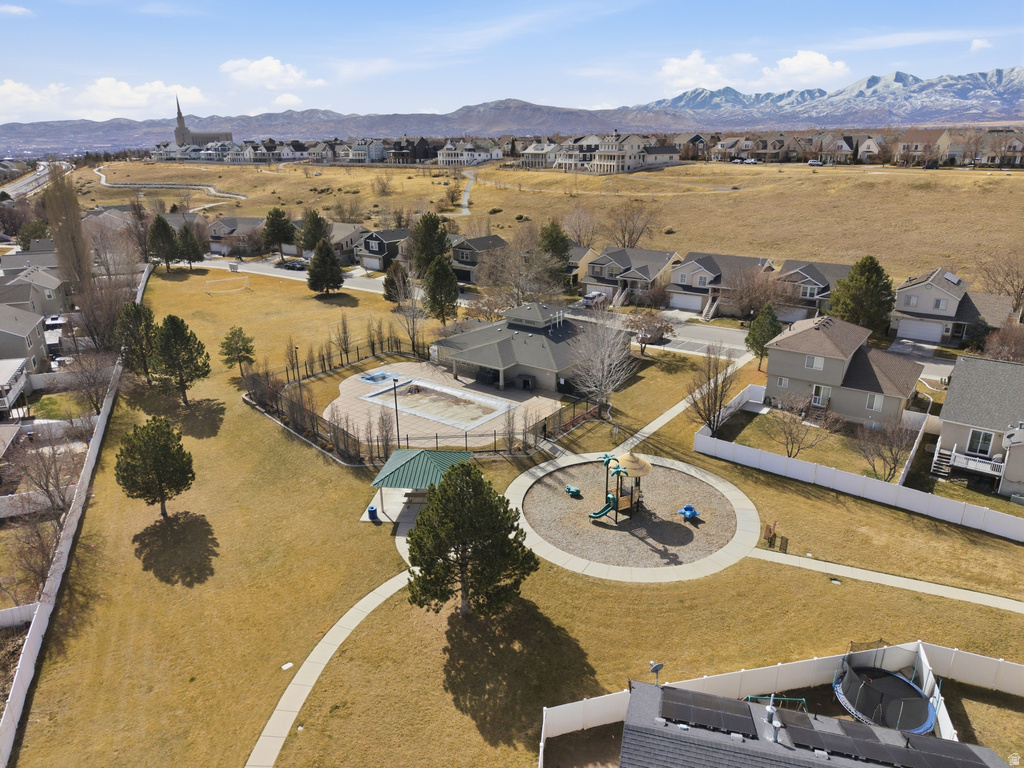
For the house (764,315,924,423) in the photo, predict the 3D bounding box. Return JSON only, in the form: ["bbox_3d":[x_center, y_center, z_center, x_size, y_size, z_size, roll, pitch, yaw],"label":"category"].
[{"bbox_3d":[34.456,-1.942,73.024,13.350,8.200,11.900,14,25,36],"label":"house"}]

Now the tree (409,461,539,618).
[{"bbox_3d":[-2.282,9.050,40.519,7.597,10.006,7.597,-2,20,-4],"label":"tree"}]

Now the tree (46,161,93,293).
[{"bbox_3d":[-70.648,-23.498,112.975,5.569,21.838,5.569,-12,23,-30],"label":"tree"}]

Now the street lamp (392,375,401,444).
[{"bbox_3d":[-10.001,2.828,62.667,0.450,6.787,0.600,3,20,10],"label":"street lamp"}]

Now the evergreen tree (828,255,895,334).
[{"bbox_3d":[45.029,-11.181,91.124,8.084,10.759,8.084,-1,18,0],"label":"evergreen tree"}]

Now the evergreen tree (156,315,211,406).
[{"bbox_3d":[-34.083,-2.378,73.552,5.265,9.928,5.265,0,20,0],"label":"evergreen tree"}]

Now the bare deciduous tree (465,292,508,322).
[{"bbox_3d":[-3.644,-10.553,101.469,6.286,4.842,6.286,0,20,0],"label":"bare deciduous tree"}]

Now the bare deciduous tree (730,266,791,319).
[{"bbox_3d":[35.479,-12.810,101.166,8.577,7.908,8.577,0,20,0],"label":"bare deciduous tree"}]

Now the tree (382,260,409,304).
[{"bbox_3d":[-19.031,-16.673,117.109,4.482,7.339,4.482,-1,18,0],"label":"tree"}]

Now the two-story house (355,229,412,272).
[{"bbox_3d":[-26.460,-28.523,147.874,11.200,7.500,11.800,14,25,36],"label":"two-story house"}]

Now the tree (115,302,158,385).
[{"bbox_3d":[-43.250,-4.599,82.385,4.820,9.823,4.820,-1,18,0],"label":"tree"}]

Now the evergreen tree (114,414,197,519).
[{"bbox_3d":[-26.785,6.373,53.318,5.990,8.490,5.990,0,20,0],"label":"evergreen tree"}]

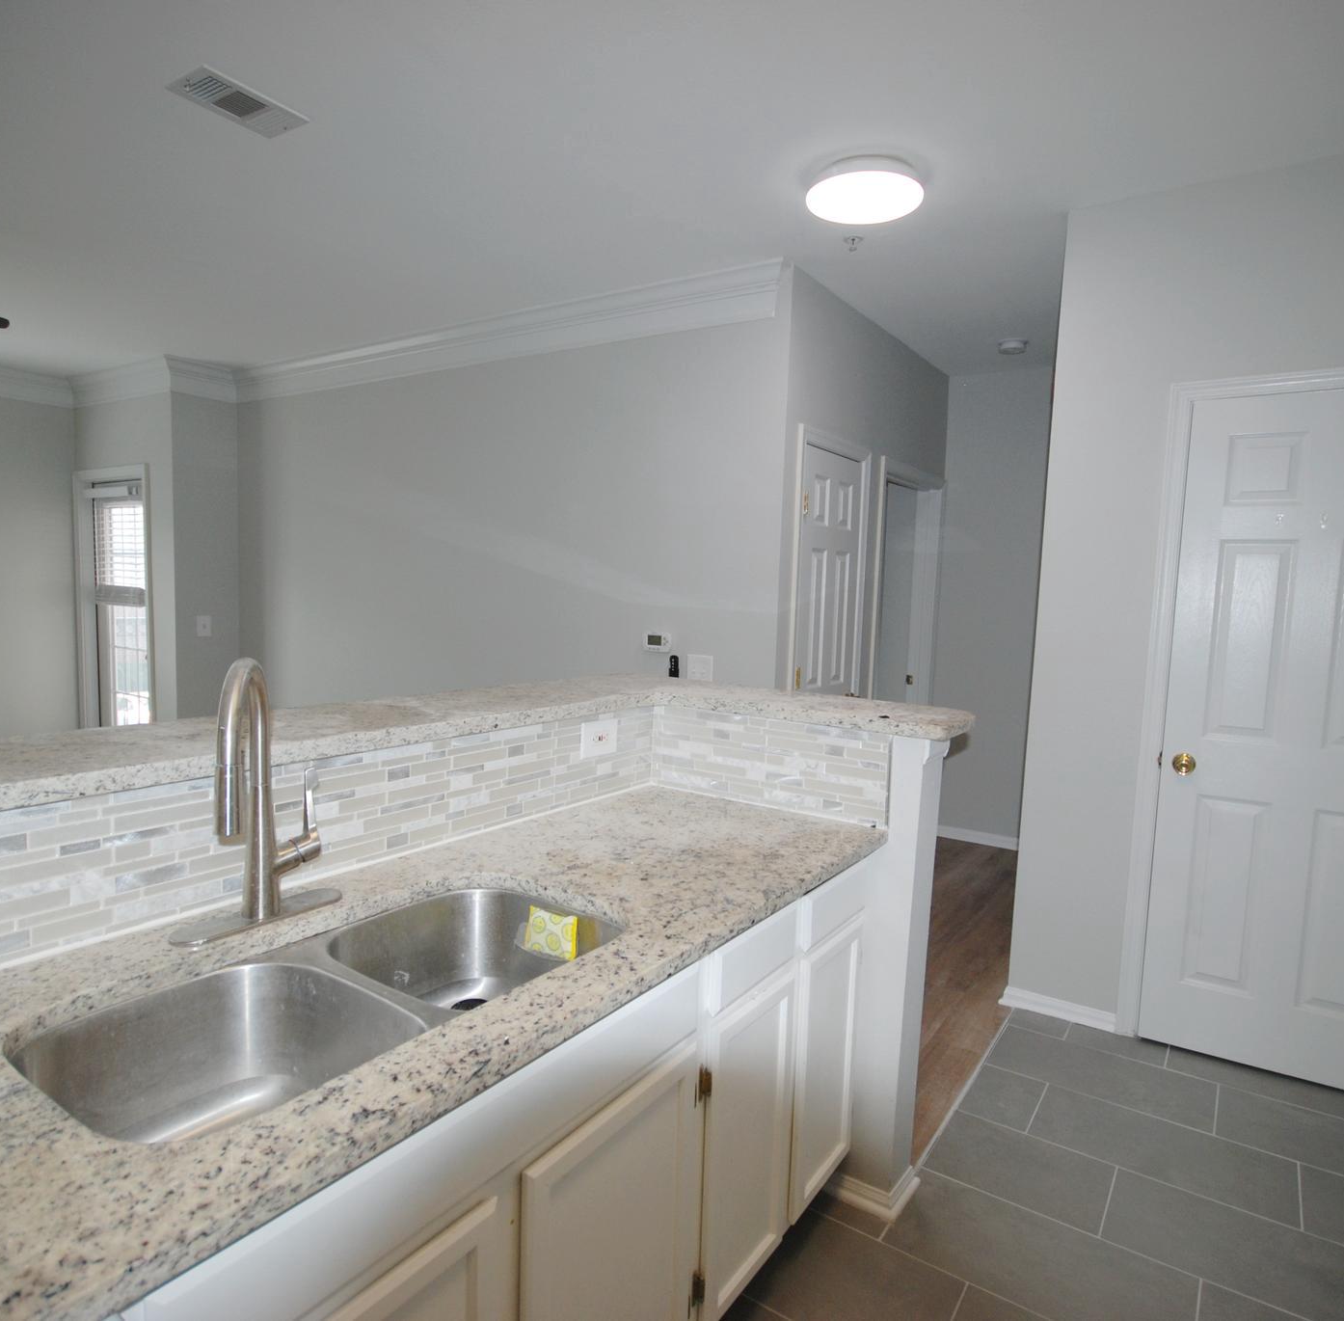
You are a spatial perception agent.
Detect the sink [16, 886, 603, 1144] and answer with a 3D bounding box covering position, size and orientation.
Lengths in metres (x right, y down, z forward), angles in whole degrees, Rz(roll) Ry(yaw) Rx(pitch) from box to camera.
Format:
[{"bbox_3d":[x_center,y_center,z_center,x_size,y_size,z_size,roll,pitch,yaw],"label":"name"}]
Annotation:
[{"bbox_3d":[-0.402,0.531,1.121,0.405,0.205,0.765,5,6,35],"label":"sink"}]

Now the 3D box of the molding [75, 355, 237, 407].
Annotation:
[{"bbox_3d":[-3.471,-1.803,5.474,1.360,0.170,0.460,5,6,32],"label":"molding"}]

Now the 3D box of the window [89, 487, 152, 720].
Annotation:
[{"bbox_3d":[-3.793,-0.271,5.726,0.880,1.880,0.070,5,6,32],"label":"window"}]

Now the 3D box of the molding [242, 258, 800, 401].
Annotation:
[{"bbox_3d":[-1.176,-1.625,4.276,3.850,0.170,0.105,5,6,31],"label":"molding"}]

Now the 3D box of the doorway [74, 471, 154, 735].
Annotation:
[{"bbox_3d":[-3.812,-0.235,5.711,1.040,2.130,0.130,5,6,32],"label":"doorway"}]

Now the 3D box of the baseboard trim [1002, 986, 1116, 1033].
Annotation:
[{"bbox_3d":[1.339,1.206,2.864,0.380,0.072,0.022,5,6,32],"label":"baseboard trim"}]

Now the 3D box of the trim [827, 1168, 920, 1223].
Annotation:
[{"bbox_3d":[0.497,1.252,2.016,0.170,0.065,0.165,5,6,35],"label":"trim"}]

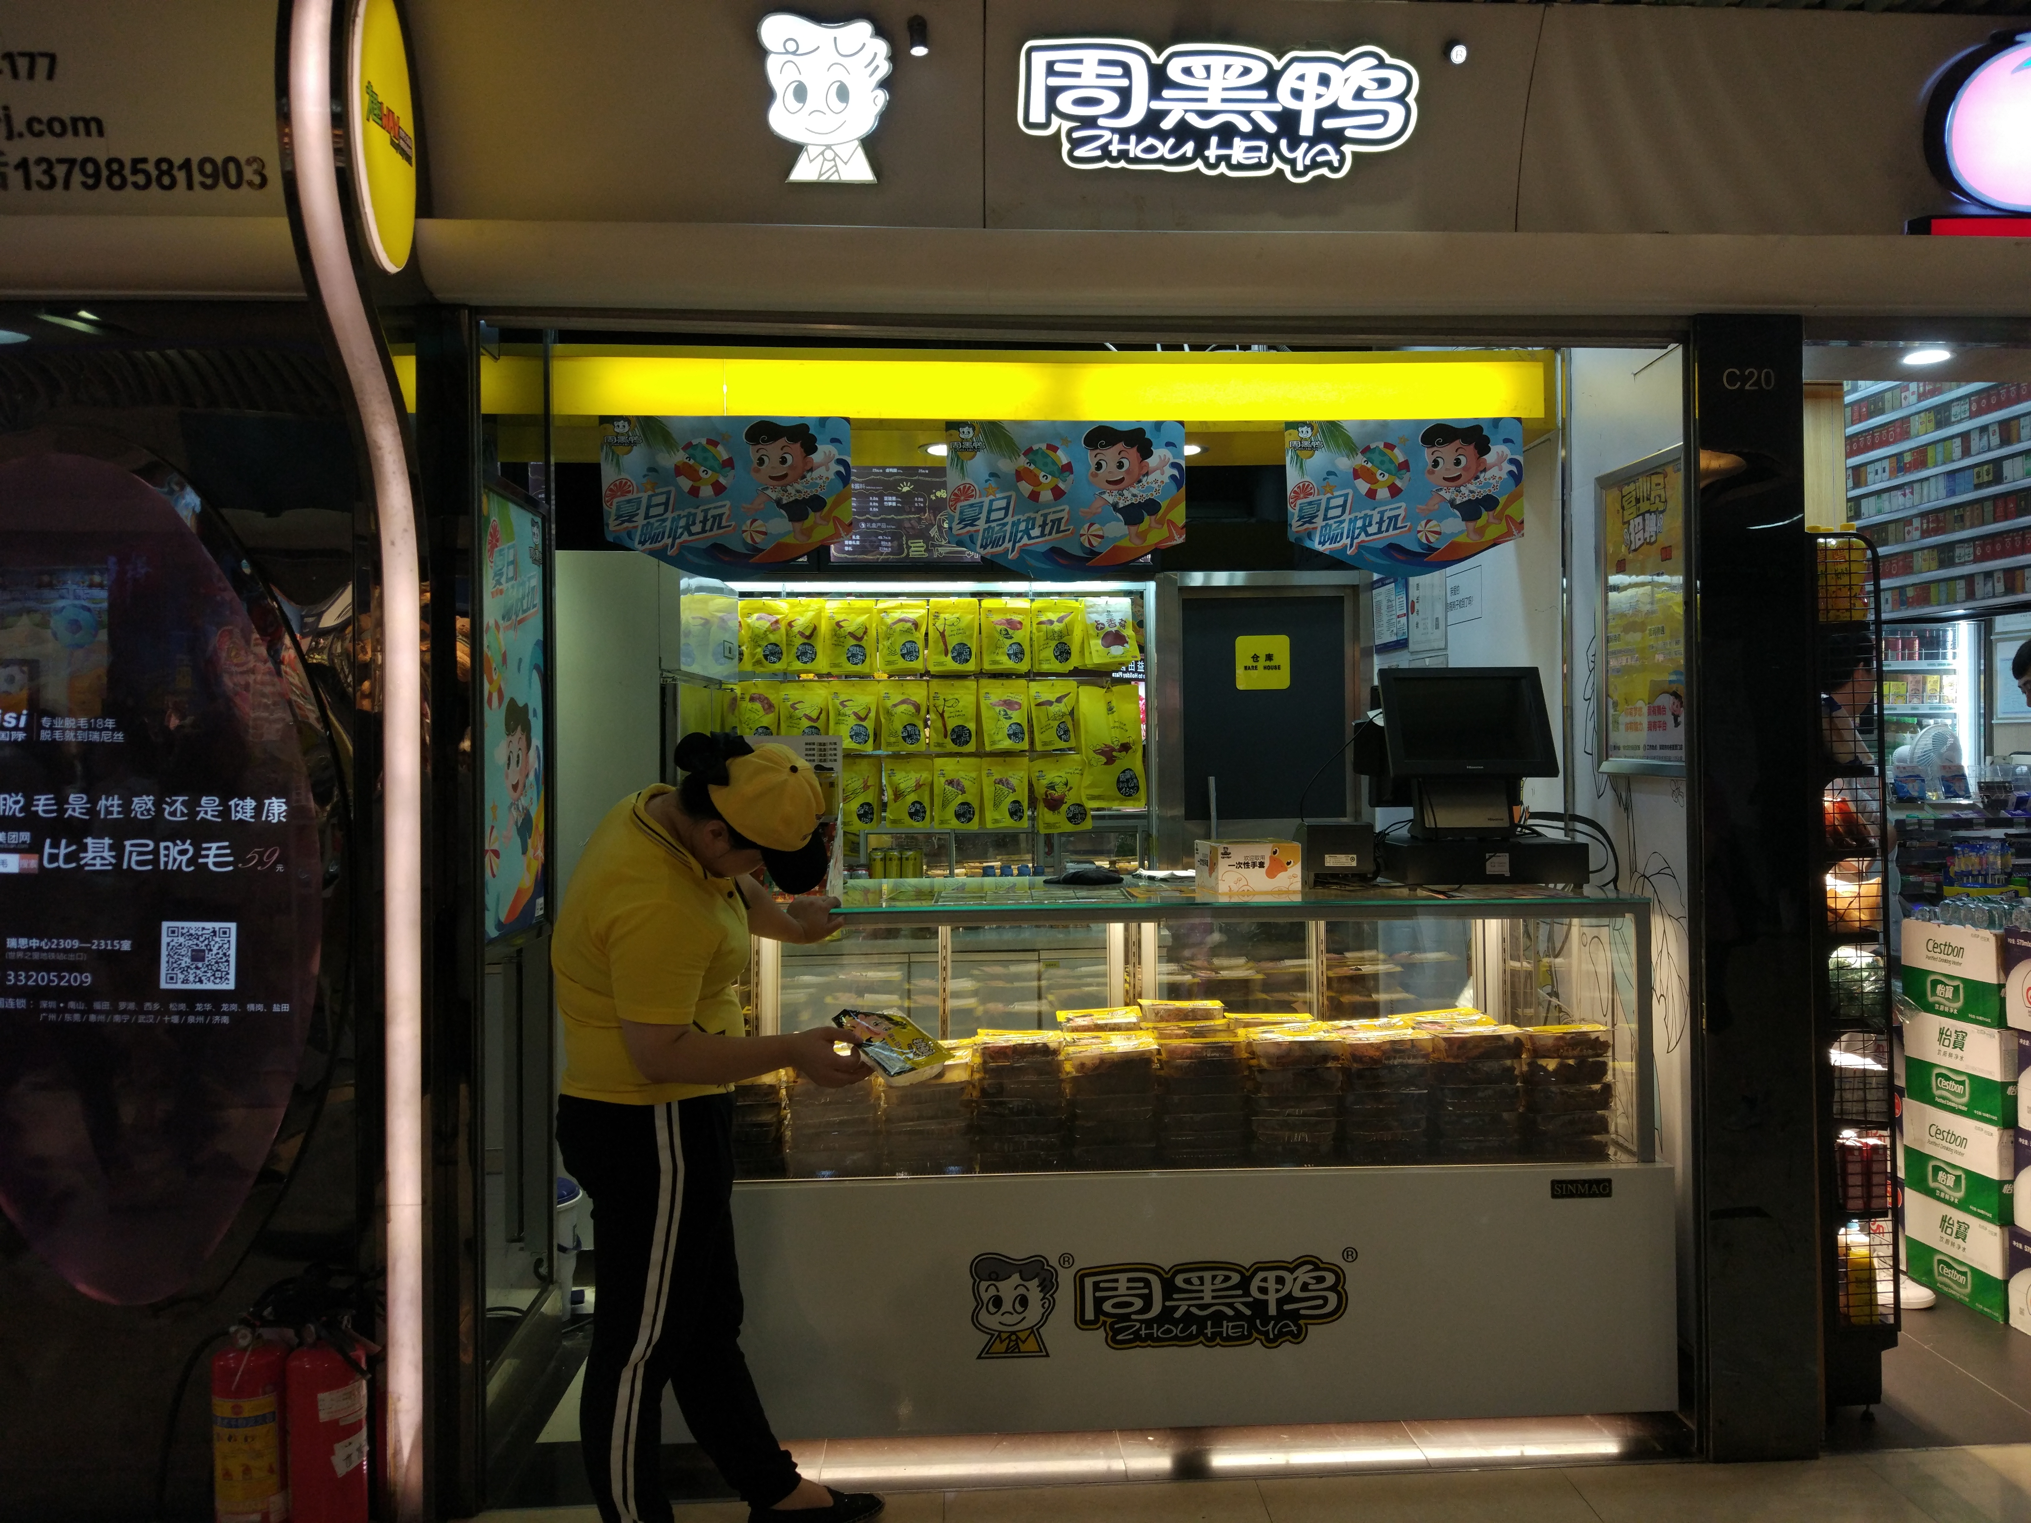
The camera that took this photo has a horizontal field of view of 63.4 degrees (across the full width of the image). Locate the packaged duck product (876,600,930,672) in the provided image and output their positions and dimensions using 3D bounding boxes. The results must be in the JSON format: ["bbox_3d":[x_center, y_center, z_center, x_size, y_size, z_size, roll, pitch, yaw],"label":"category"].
[{"bbox_3d":[-0.372,-0.414,5.388,0.169,0.238,0.040,-1,0,-3],"label":"packaged duck product"}]

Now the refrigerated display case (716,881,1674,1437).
[{"bbox_3d":[0.297,0.833,3.804,2.100,1.055,0.880,-1,0,-3],"label":"refrigerated display case"}]

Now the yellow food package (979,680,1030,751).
[{"bbox_3d":[-0.034,-0.151,5.408,0.164,0.235,0.040,-1,0,-3],"label":"yellow food package"}]

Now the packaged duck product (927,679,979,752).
[{"bbox_3d":[-0.191,-0.141,5.089,0.147,0.226,0.045,0,-1,-3],"label":"packaged duck product"}]

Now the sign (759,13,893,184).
[{"bbox_3d":[-0.327,-1.151,2.861,0.221,0.268,0.060,0,21,-3],"label":"sign"}]

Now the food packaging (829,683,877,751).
[{"bbox_3d":[-0.532,-0.145,5.378,0.158,0.230,0.040,-1,0,-3],"label":"food packaging"}]

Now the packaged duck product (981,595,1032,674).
[{"bbox_3d":[-0.029,-0.390,5.098,0.151,0.230,0.045,0,-1,-3],"label":"packaged duck product"}]

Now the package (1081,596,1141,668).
[{"bbox_3d":[0.316,-0.428,5.399,0.179,0.235,0.040,-1,0,-3],"label":"package"}]

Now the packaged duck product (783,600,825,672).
[{"bbox_3d":[-0.657,-0.388,5.062,0.141,0.225,0.045,0,-1,-3],"label":"packaged duck product"}]

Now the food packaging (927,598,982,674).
[{"bbox_3d":[-0.188,-0.388,5.089,0.157,0.232,0.045,0,-1,-3],"label":"food packaging"}]

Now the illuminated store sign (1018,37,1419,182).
[{"bbox_3d":[0.353,-1.148,2.901,0.692,0.225,0.060,0,21,-3],"label":"illuminated store sign"}]

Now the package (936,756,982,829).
[{"bbox_3d":[-0.176,0.097,5.090,0.142,0.221,0.045,0,-1,-3],"label":"package"}]

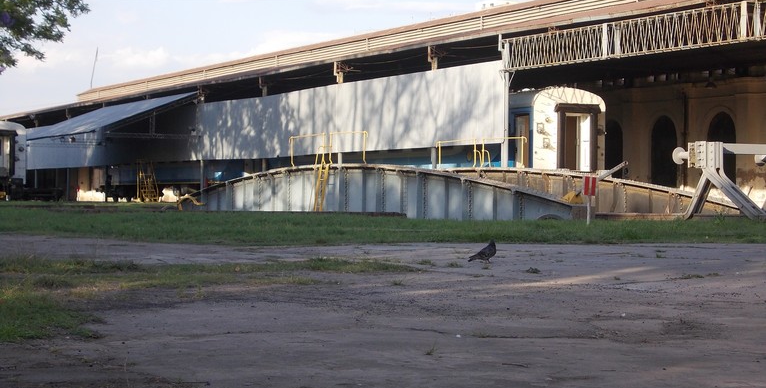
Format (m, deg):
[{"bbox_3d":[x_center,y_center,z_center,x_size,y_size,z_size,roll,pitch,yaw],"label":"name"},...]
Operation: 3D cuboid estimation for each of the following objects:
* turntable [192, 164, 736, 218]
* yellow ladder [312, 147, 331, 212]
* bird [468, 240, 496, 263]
[{"bbox_3d":[0.152,0.257,41.036,4.400,1.950,23.000,1,-1,-27],"label":"turntable"},{"bbox_3d":[-1.595,-0.188,40.077,0.450,2.100,0.500,1,-1,-27],"label":"yellow ladder"},{"bbox_3d":[1.052,0.608,16.600,0.290,0.250,0.125,0,-1,0],"label":"bird"}]

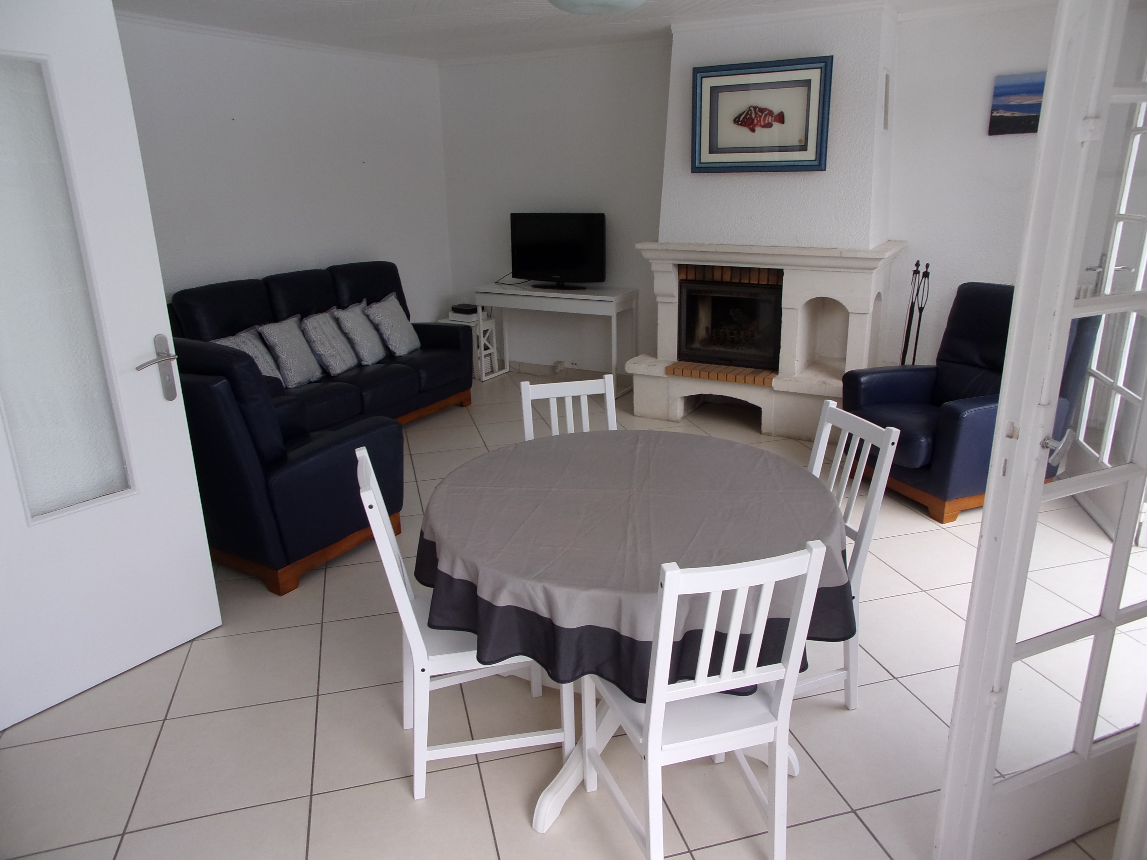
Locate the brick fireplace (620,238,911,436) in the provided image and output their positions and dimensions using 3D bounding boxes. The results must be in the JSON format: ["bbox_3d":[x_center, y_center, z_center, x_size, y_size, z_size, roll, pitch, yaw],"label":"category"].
[{"bbox_3d":[1.178,-0.601,5.254,1.570,1.105,0.710,9,21,29],"label":"brick fireplace"}]

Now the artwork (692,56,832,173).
[{"bbox_3d":[1.034,-1.758,4.652,0.795,0.590,0.040,9,21,29],"label":"artwork"}]

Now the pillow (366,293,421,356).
[{"bbox_3d":[-1.222,-0.703,5.653,0.140,0.380,0.345,-18,15,32],"label":"pillow"}]

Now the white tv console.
[{"bbox_3d":[-0.119,-0.706,6.264,1.189,0.736,0.403,9,21,29],"label":"white tv console"}]

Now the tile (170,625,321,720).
[{"bbox_3d":[-1.104,0.817,2.844,0.455,0.010,0.455,-6,18,-14],"label":"tile"}]

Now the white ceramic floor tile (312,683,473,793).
[{"bbox_3d":[-0.556,0.918,2.541,0.455,0.012,0.455,-6,19,-14],"label":"white ceramic floor tile"}]

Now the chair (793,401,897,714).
[{"bbox_3d":[0.631,0.406,2.514,0.500,0.897,0.420,-6,19,-15],"label":"chair"}]

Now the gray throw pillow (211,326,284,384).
[{"bbox_3d":[-1.836,-0.373,4.673,0.140,0.380,0.345,-17,10,36],"label":"gray throw pillow"}]

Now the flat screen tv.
[{"bbox_3d":[-0.117,-1.309,6.049,0.781,0.534,0.212,7,20,23],"label":"flat screen tv"}]

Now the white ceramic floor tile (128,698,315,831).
[{"bbox_3d":[-0.991,0.954,2.412,0.455,0.010,0.455,-6,18,-14],"label":"white ceramic floor tile"}]

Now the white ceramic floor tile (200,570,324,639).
[{"bbox_3d":[-1.238,0.690,3.276,0.455,0.012,0.455,-6,19,-14],"label":"white ceramic floor tile"}]

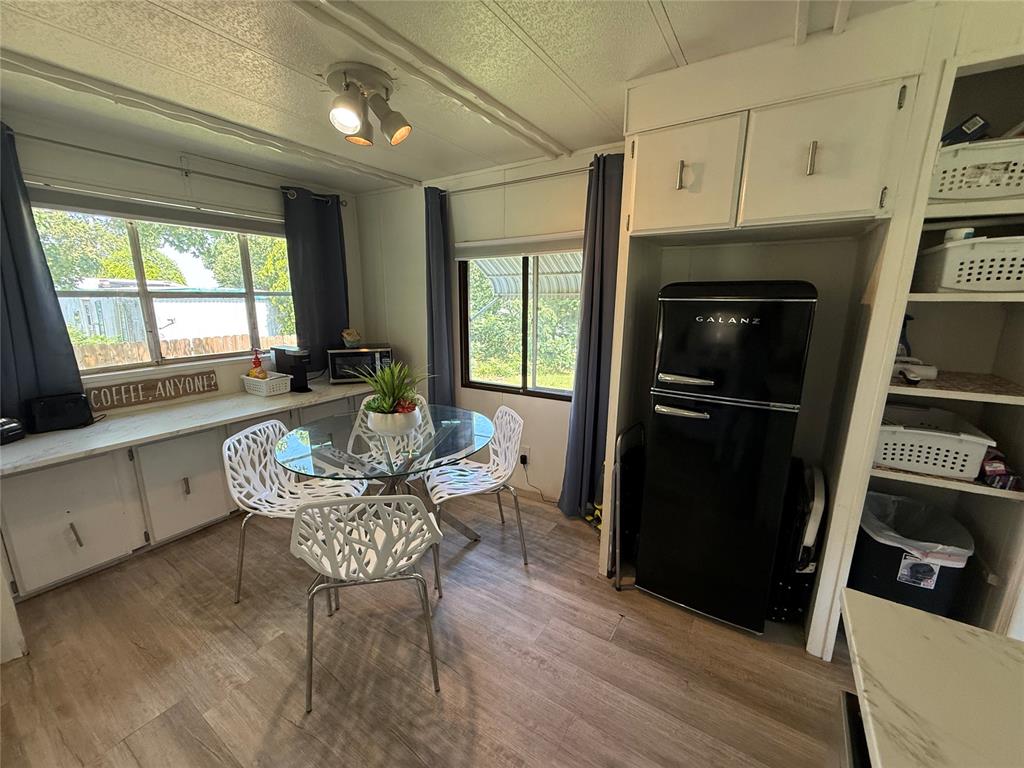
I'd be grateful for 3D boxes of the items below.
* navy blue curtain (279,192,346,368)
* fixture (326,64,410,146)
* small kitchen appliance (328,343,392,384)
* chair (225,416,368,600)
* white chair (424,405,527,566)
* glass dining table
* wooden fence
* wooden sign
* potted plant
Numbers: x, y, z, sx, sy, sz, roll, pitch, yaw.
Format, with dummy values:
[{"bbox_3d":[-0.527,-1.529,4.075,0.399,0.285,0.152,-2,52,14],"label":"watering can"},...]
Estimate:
[{"bbox_3d":[-1.805,-0.937,3.911,0.110,1.630,0.560,8,14,32],"label":"navy blue curtain"},{"bbox_3d":[-0.584,-1.125,1.726,0.270,0.240,0.280,-1,12,-8],"label":"fixture"},{"bbox_3d":[-1.461,-0.206,4.050,0.520,0.295,0.380,-3,13,-16],"label":"small kitchen appliance"},{"bbox_3d":[-1.037,0.619,2.093,0.515,0.800,0.490,2,12,9],"label":"chair"},{"bbox_3d":[-0.225,0.576,2.327,0.515,0.800,0.490,-4,13,-19],"label":"white chair"},{"bbox_3d":[-0.590,0.619,2.168,1.040,0.775,1.040,-1,12,-8],"label":"glass dining table"},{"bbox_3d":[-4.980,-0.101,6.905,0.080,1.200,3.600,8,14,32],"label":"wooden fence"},{"bbox_3d":[-2.585,0.032,3.040,0.025,0.170,0.760,8,14,32],"label":"wooden sign"},{"bbox_3d":[-0.591,0.065,2.066,0.400,0.350,0.380,-3,13,-16],"label":"potted plant"}]

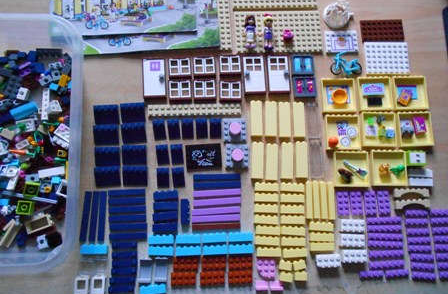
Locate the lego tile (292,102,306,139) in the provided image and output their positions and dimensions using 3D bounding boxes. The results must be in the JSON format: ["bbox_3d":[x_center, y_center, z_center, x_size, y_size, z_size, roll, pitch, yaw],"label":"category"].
[{"bbox_3d":[0.104,-0.038,0.471,0.016,0.008,0.050,1,81,-3],"label":"lego tile"}]

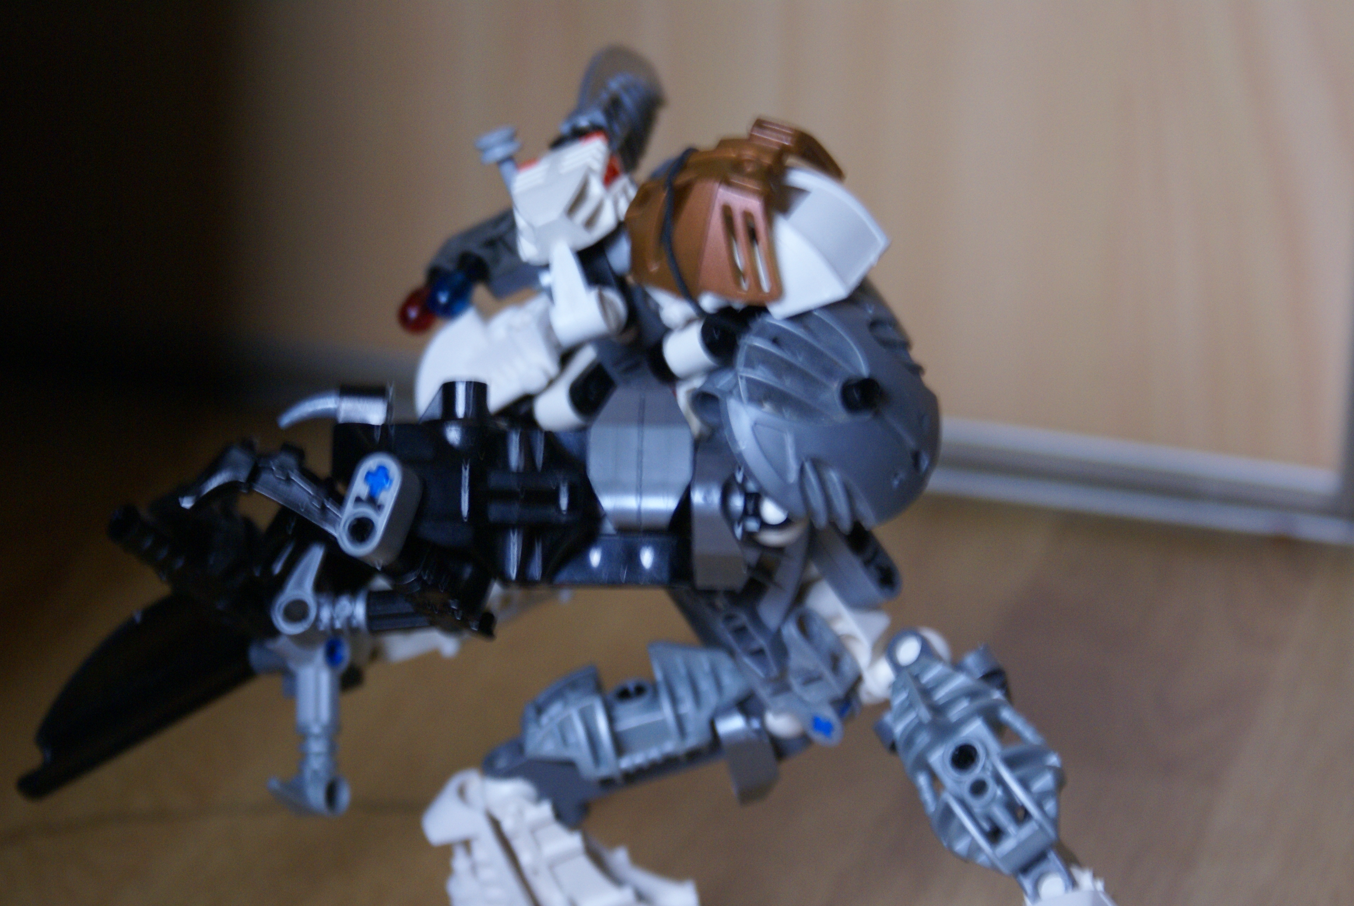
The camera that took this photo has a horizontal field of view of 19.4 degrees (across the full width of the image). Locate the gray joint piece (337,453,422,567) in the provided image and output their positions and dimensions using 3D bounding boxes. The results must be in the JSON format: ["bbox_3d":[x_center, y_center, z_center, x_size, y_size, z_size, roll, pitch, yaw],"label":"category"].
[{"bbox_3d":[-0.045,0.009,0.596,0.007,0.015,0.008,17,-7,24],"label":"gray joint piece"}]

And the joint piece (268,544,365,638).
[{"bbox_3d":[-0.054,0.022,0.615,0.014,0.015,0.008,-4,-15,20],"label":"joint piece"}]

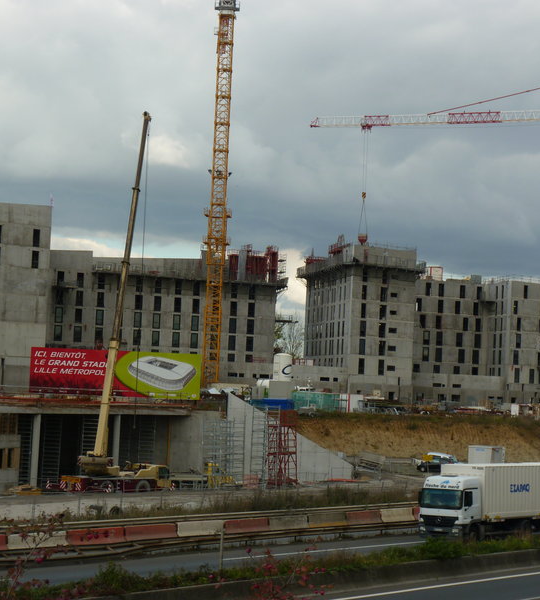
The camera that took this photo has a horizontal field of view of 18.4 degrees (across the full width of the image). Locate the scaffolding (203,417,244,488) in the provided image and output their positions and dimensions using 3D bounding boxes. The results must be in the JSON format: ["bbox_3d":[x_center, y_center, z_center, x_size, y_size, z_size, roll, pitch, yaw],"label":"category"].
[{"bbox_3d":[-3.423,11.227,122.500,1.900,5.150,2.500,1,-4,32],"label":"scaffolding"}]

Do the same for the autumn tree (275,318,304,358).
[{"bbox_3d":[3.691,10.601,315.000,7.500,14.000,7.500,3,-3,0],"label":"autumn tree"}]

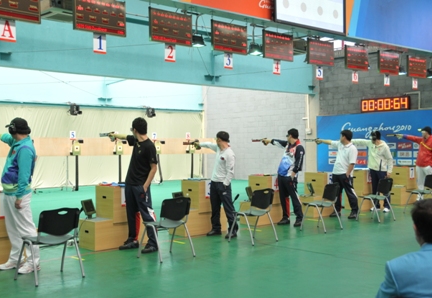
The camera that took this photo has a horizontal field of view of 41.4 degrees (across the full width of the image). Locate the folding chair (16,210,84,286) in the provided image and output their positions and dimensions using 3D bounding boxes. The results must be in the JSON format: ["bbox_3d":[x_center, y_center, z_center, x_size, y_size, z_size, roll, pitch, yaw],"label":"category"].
[{"bbox_3d":[-1.841,1.038,6.347,0.520,0.800,0.570,-1,0,45],"label":"folding chair"}]

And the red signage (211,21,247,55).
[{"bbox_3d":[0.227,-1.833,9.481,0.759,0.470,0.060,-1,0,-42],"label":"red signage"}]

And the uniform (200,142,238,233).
[{"bbox_3d":[0.057,0.632,9.386,0.420,1.450,0.760,-1,0,-32],"label":"uniform"}]

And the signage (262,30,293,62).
[{"bbox_3d":[1.137,-1.848,10.310,0.759,0.470,0.060,-1,0,-42],"label":"signage"}]

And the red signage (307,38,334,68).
[{"bbox_3d":[2.173,-2.003,11.906,0.837,0.502,0.070,-1,0,-42],"label":"red signage"}]

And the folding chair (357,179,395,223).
[{"bbox_3d":[3.061,0.970,10.976,0.520,0.790,0.530,0,0,43],"label":"folding chair"}]

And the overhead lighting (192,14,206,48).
[{"bbox_3d":[-0.276,-1.929,9.389,0.220,0.530,0.180,-1,0,-42],"label":"overhead lighting"}]

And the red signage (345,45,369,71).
[{"bbox_3d":[2.957,-1.879,11.967,0.759,0.470,0.060,-1,0,-42],"label":"red signage"}]

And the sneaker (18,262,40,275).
[{"bbox_3d":[-2.190,1.387,6.723,0.285,0.115,0.103,-1,0,-37],"label":"sneaker"}]

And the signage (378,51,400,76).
[{"bbox_3d":[4.128,-2.033,13.655,0.837,0.502,0.070,-1,0,-42],"label":"signage"}]

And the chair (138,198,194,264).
[{"bbox_3d":[-0.659,1.029,7.531,0.520,0.790,0.530,0,0,43],"label":"chair"}]

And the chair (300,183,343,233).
[{"bbox_3d":[1.810,0.990,9.803,0.520,0.790,0.530,0,0,43],"label":"chair"}]

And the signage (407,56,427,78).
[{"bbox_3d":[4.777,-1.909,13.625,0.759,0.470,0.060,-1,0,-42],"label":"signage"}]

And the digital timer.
[{"bbox_3d":[5.578,-1.465,18.826,0.100,0.425,1.780,-1,0,-42],"label":"digital timer"}]

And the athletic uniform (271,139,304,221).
[{"bbox_3d":[1.314,0.560,10.516,0.440,1.490,0.820,-1,0,-32],"label":"athletic uniform"}]

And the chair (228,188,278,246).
[{"bbox_3d":[0.567,0.998,8.626,0.520,0.800,0.570,-1,0,45],"label":"chair"}]

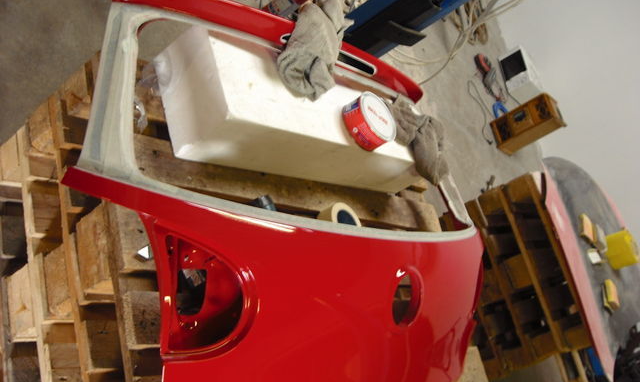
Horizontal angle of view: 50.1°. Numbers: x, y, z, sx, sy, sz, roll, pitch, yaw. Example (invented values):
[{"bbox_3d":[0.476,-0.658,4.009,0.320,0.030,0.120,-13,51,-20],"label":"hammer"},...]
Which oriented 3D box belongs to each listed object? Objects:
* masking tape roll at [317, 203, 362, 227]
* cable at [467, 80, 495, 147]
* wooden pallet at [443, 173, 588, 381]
[{"bbox_3d":[0.050,0.093,1.705,0.116,0.050,0.116,12,56,-49],"label":"masking tape roll"},{"bbox_3d":[1.266,-0.597,5.208,0.318,0.030,0.603,17,53,-47],"label":"cable"},{"bbox_3d":[1.209,0.509,3.666,1.200,0.720,0.800,12,56,-49],"label":"wooden pallet"}]

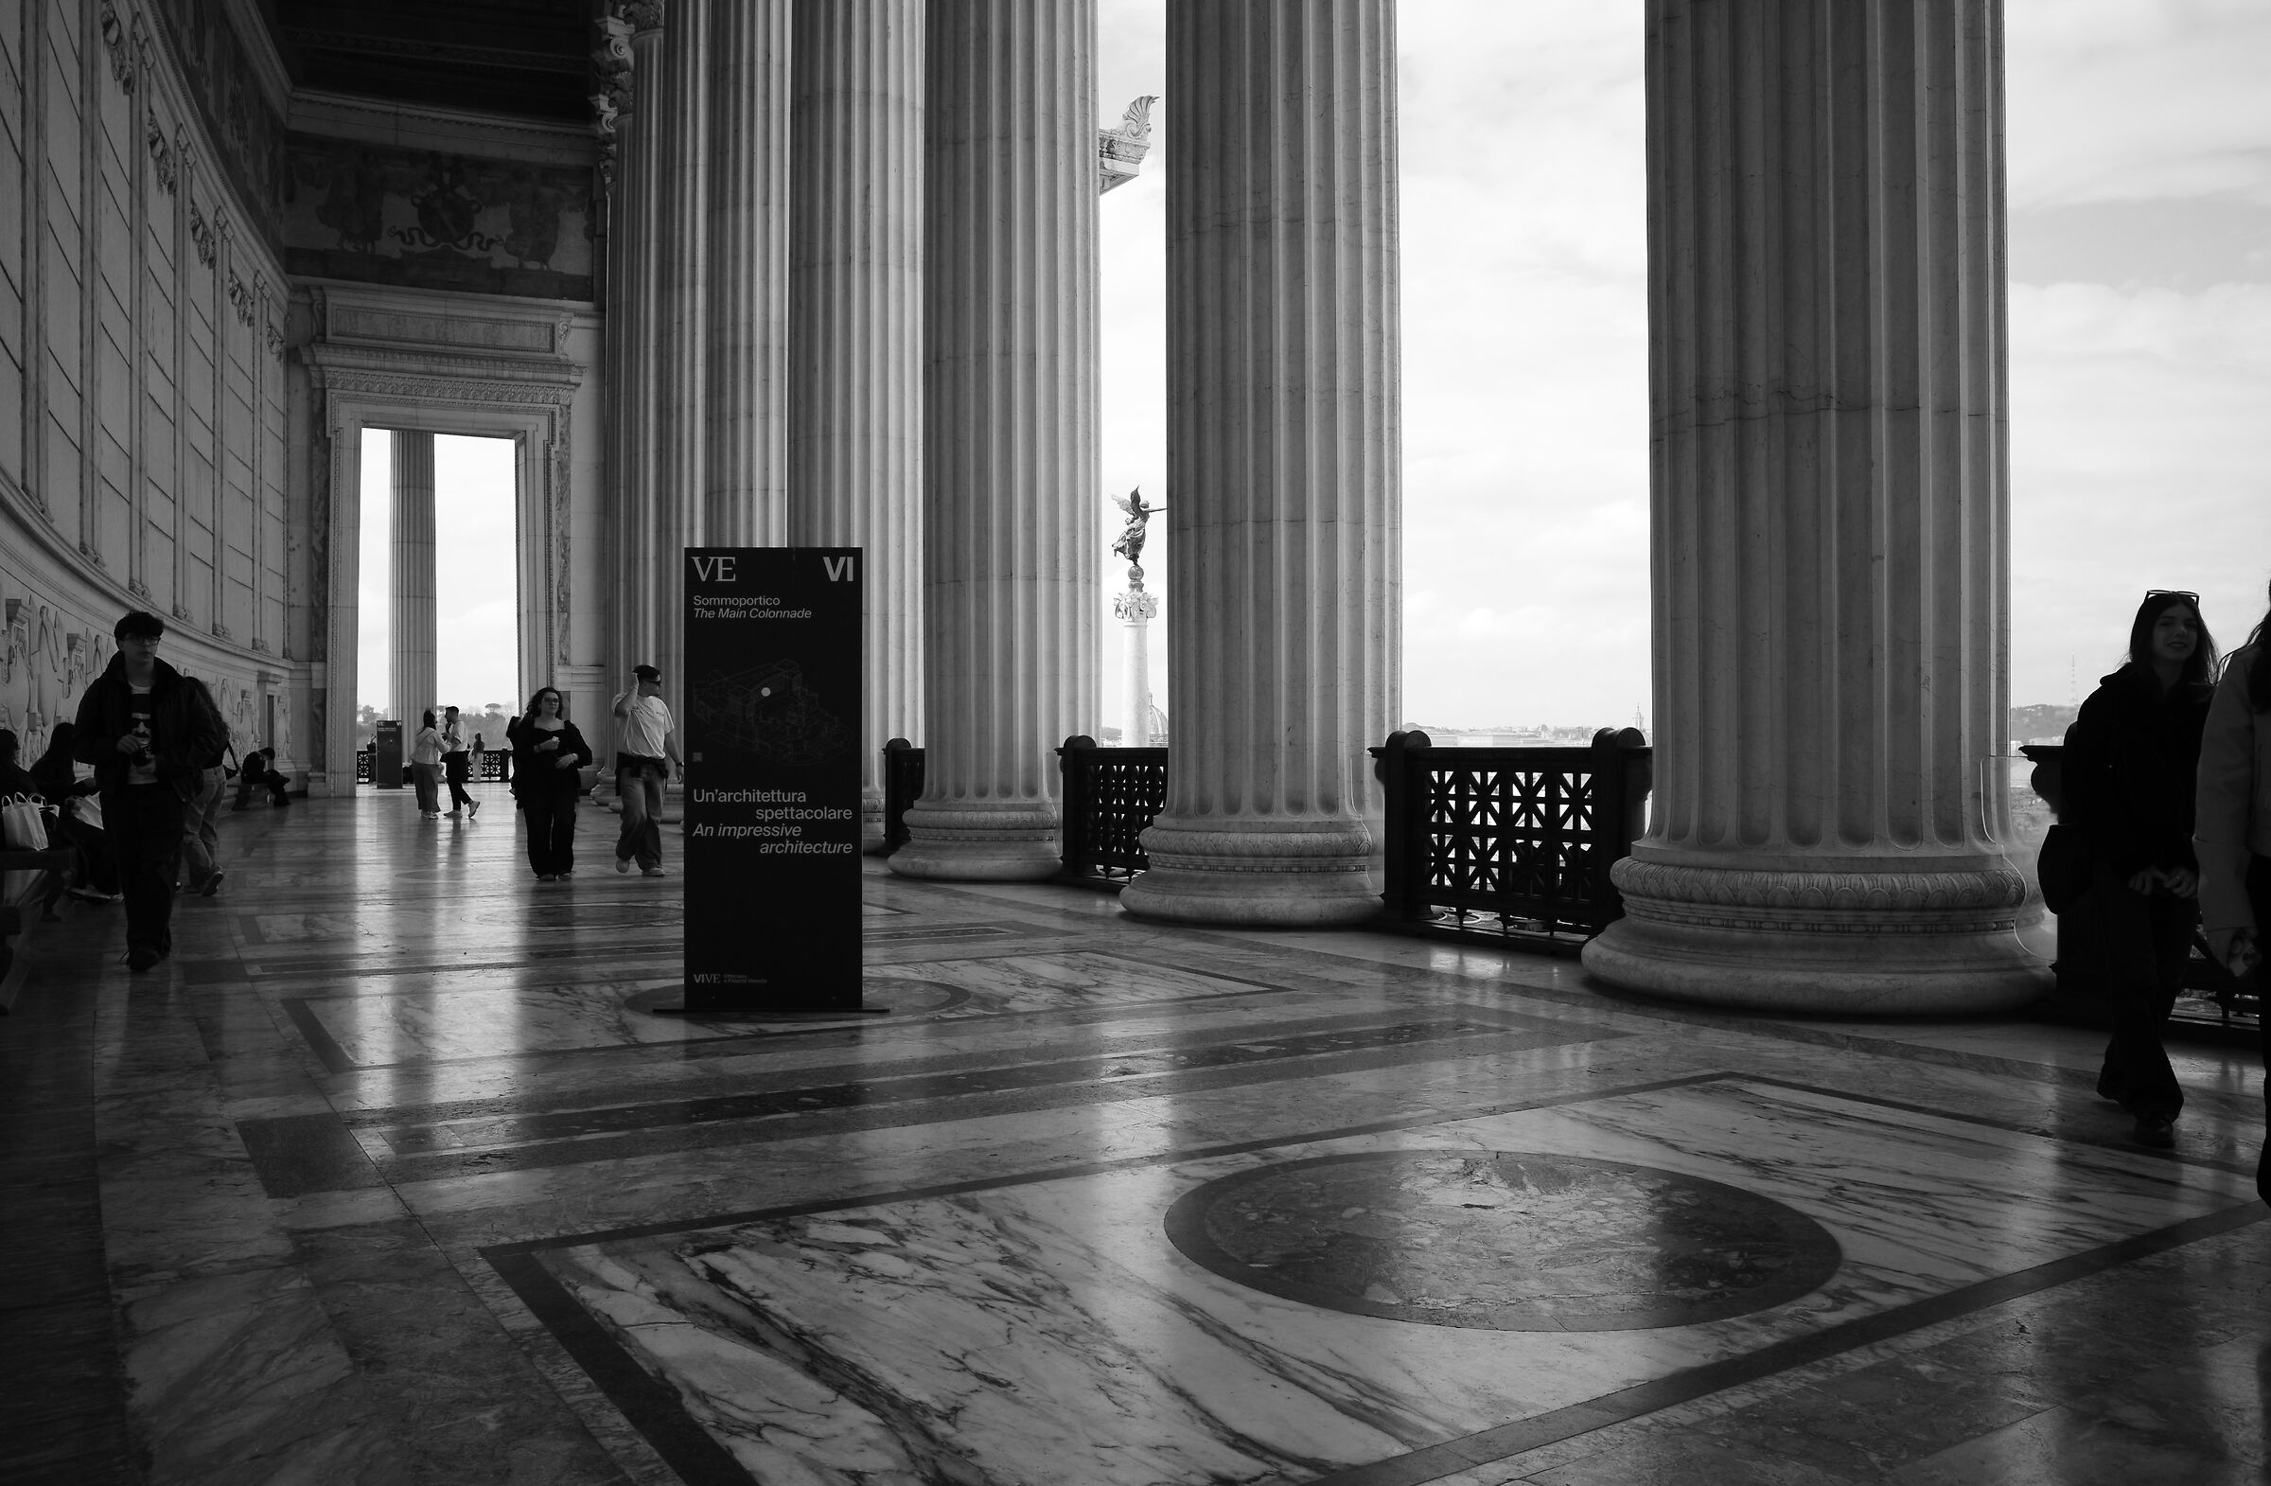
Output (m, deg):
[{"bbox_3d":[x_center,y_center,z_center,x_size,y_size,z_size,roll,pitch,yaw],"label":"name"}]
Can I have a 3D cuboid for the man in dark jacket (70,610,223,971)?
[{"bbox_3d":[-4.973,0.237,8.853,0.620,1.780,0.440,0,0,-20],"label":"man in dark jacket"}]

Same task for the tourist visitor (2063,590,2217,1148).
[{"bbox_3d":[3.040,0.350,5.300,0.480,1.630,0.460,0,0,0],"label":"tourist visitor"}]

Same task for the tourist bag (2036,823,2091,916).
[{"bbox_3d":[2.900,0.400,5.500,0.160,0.290,0.270,0,0,0],"label":"tourist bag"}]

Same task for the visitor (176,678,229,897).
[{"bbox_3d":[-7.120,0.330,13.450,0.460,1.670,0.480,0,0,-43],"label":"visitor"}]

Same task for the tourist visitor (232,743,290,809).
[{"bbox_3d":[-15.750,0.630,32.000,0.780,1.100,0.520,0,0,-14],"label":"tourist visitor"}]

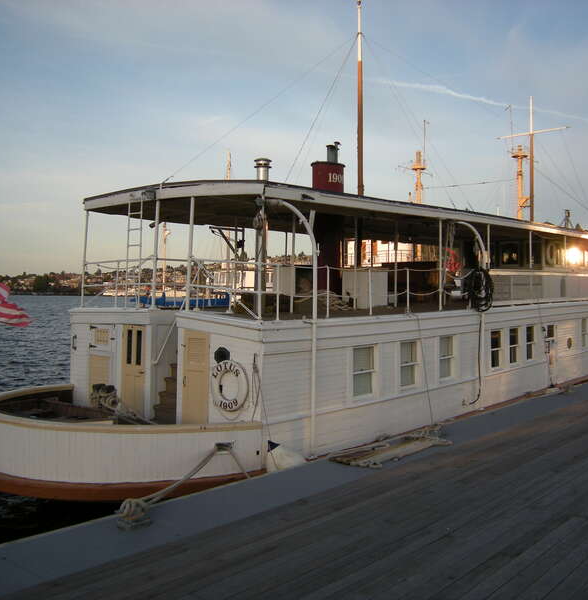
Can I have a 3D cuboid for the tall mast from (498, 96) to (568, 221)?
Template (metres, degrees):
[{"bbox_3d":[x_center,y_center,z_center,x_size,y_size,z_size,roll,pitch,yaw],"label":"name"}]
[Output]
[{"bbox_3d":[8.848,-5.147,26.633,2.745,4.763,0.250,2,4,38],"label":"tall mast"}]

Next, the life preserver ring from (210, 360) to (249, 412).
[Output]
[{"bbox_3d":[-1.075,1.394,11.481,0.800,0.810,0.110,1,2,38],"label":"life preserver ring"}]

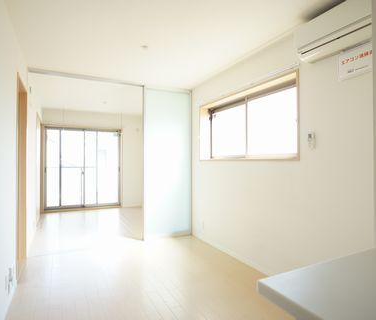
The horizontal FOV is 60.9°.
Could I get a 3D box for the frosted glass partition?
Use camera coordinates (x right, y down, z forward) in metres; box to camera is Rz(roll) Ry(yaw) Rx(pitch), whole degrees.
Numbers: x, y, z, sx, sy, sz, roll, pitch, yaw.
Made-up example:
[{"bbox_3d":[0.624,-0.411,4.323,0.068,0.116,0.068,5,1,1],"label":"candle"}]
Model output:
[{"bbox_3d":[-0.315,0.045,5.080,0.800,2.380,0.060,0,0,-25],"label":"frosted glass partition"}]

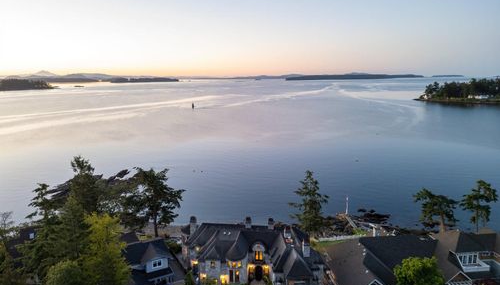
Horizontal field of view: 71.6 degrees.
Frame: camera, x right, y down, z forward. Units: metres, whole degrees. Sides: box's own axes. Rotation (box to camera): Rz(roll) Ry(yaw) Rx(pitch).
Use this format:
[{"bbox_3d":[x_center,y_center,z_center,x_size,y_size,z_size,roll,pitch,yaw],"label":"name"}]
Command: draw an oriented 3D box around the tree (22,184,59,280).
[{"bbox_3d":[-37.537,15.463,62.418,7.500,16.600,7.500,0,11,0],"label":"tree"}]

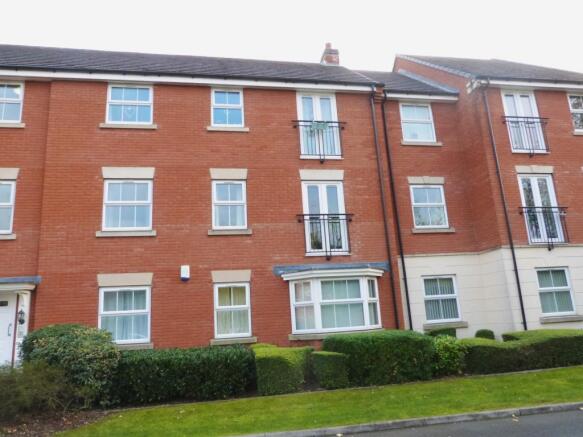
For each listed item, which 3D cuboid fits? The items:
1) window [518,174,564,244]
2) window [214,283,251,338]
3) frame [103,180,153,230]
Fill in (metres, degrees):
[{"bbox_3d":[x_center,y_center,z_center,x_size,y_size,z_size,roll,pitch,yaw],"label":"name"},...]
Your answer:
[{"bbox_3d":[7.083,-0.273,11.970,1.142,2.045,0.100,-1,-13,-11],"label":"window"},{"bbox_3d":[-1.465,2.298,10.500,0.886,1.302,0.080,-1,-13,-11],"label":"window"},{"bbox_3d":[-4.099,-0.323,10.590,1.164,1.314,0.100,-1,-13,-12],"label":"frame"}]

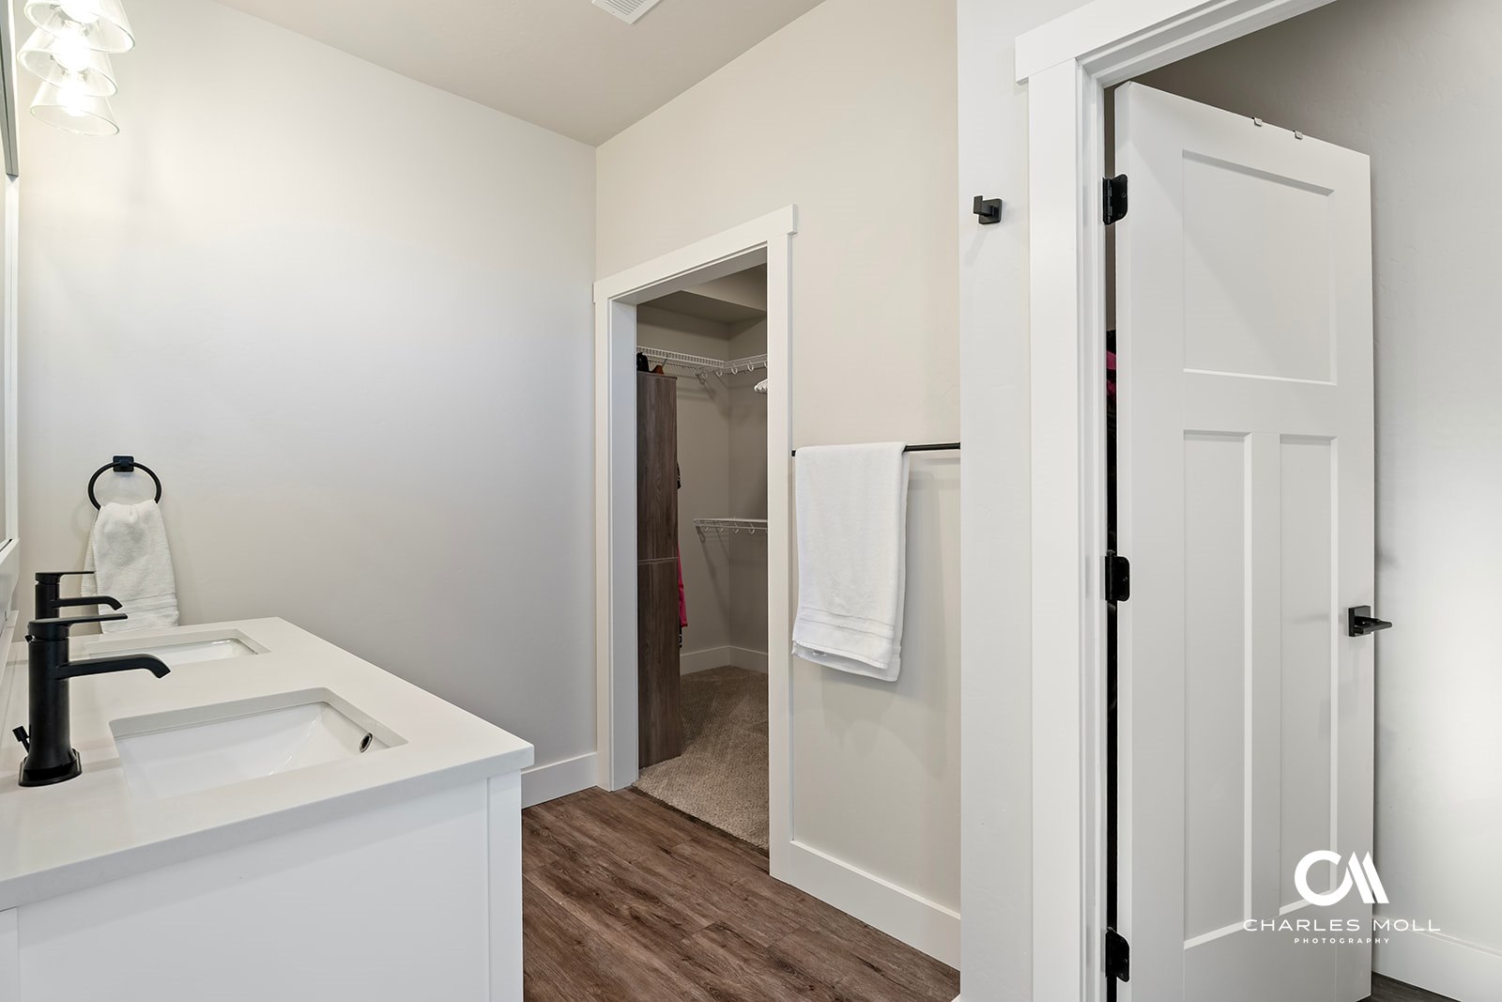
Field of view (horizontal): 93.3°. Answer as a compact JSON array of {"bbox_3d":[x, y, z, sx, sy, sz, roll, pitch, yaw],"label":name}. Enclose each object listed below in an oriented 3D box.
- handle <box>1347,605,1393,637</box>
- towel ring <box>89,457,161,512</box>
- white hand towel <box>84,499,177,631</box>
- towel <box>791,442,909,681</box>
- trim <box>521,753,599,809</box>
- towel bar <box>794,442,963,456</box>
[{"bbox_3d":[1.431,0.287,1.651,0.135,0.067,0.066,0,0,-22],"label":"handle"},{"bbox_3d":[-1.723,-0.038,1.954,0.063,0.167,0.152,0,0,45],"label":"towel ring"},{"bbox_3d":[-1.696,0.183,1.947,0.085,0.370,0.198,0,0,45],"label":"white hand towel"},{"bbox_3d":[0.273,0.164,2.027,0.385,0.630,0.080,0,0,45],"label":"towel"},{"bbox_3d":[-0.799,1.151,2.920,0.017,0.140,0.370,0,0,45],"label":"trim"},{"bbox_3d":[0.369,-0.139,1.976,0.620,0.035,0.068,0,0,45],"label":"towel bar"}]

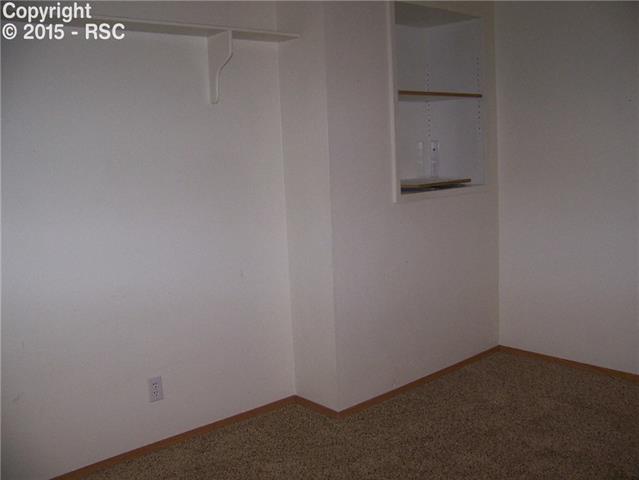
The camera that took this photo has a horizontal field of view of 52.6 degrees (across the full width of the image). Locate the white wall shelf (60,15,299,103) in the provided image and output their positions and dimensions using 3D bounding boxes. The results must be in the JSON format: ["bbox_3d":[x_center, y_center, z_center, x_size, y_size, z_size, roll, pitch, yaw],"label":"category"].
[{"bbox_3d":[-0.643,-0.804,2.957,1.315,0.333,0.180,-10,11,-40],"label":"white wall shelf"}]

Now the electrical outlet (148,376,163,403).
[{"bbox_3d":[-0.783,0.723,3.112,0.069,0.114,0.010,-10,11,-40],"label":"electrical outlet"}]

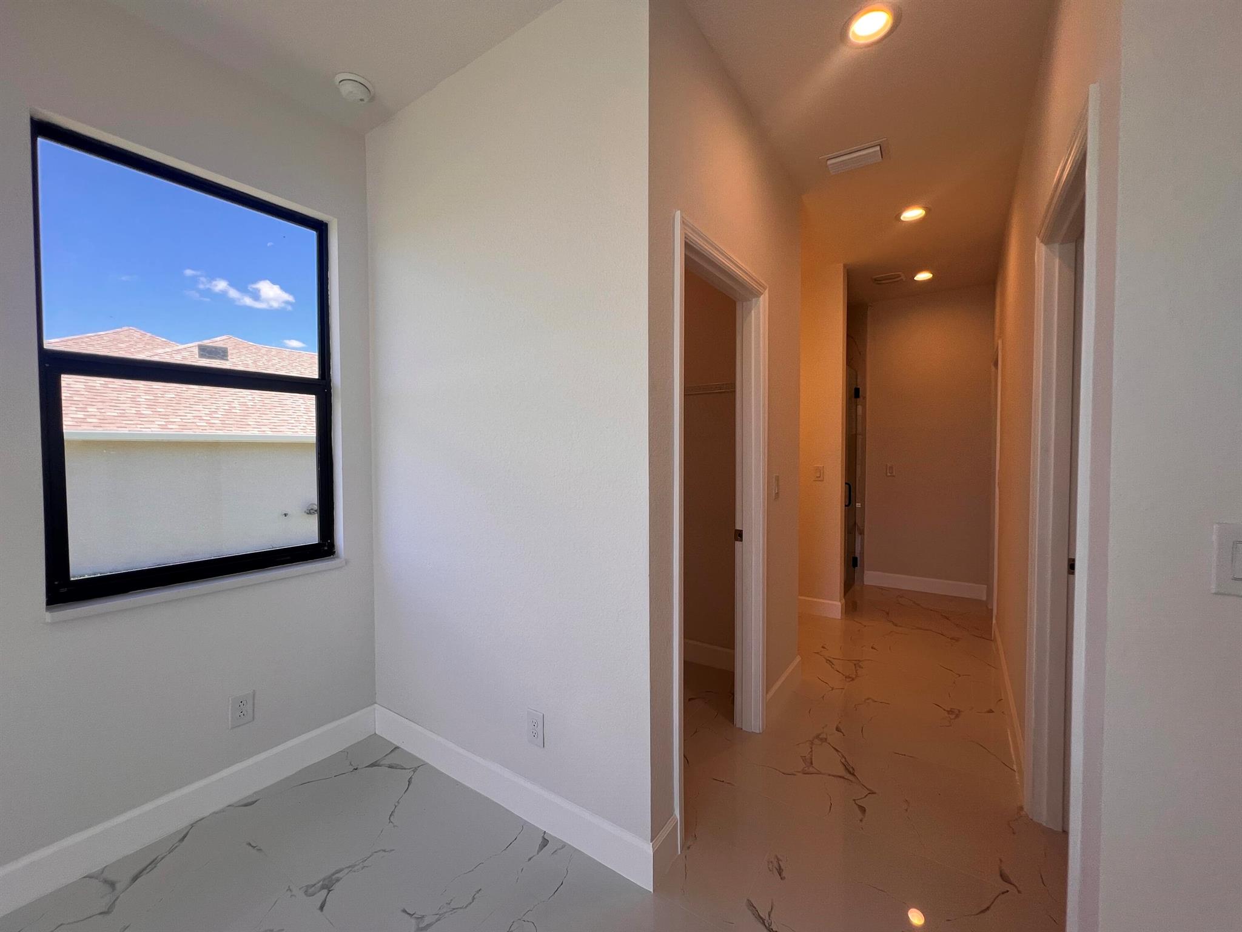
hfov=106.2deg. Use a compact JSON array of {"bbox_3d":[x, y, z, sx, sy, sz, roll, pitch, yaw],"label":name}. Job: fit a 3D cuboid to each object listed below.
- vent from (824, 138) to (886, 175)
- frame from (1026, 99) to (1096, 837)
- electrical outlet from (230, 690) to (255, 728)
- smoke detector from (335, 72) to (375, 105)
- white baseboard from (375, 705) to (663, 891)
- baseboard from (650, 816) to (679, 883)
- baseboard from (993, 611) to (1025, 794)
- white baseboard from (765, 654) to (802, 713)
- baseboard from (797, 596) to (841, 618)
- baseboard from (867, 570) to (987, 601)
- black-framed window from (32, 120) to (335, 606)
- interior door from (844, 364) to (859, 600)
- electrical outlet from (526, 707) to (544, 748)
[{"bbox_3d":[1.179,-1.538,2.354,0.295,0.025,0.190,1,2,33],"label":"vent"},{"bbox_3d":[1.305,0.245,1.324,0.140,2.107,0.854,1,2,35],"label":"frame"},{"bbox_3d":[-1.483,0.954,1.827,0.008,0.118,0.075,1,2,36],"label":"electrical outlet"},{"bbox_3d":[-1.063,-1.498,1.866,0.138,0.038,0.138,0,1,0],"label":"smoke detector"},{"bbox_3d":[-0.531,1.222,1.833,1.498,0.142,0.016,1,2,32],"label":"white baseboard"},{"bbox_3d":[0.141,1.243,1.508,0.016,0.137,0.165,1,2,36],"label":"baseboard"},{"bbox_3d":[2.128,1.211,2.582,0.016,0.134,1.890,1,2,36],"label":"baseboard"},{"bbox_3d":[0.876,1.198,2.521,0.016,0.142,0.626,1,2,35],"label":"white baseboard"},{"bbox_3d":[1.630,1.160,3.870,0.360,0.142,0.016,1,2,35],"label":"baseboard"},{"bbox_3d":[2.938,1.159,4.545,1.000,0.132,0.016,1,2,35],"label":"baseboard"},{"bbox_3d":[-1.607,-0.331,1.831,0.070,1.530,0.850,1,2,36],"label":"black-framed window"},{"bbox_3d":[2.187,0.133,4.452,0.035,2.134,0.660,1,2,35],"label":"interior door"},{"bbox_3d":[-0.310,0.953,1.694,0.076,0.119,0.008,1,2,32],"label":"electrical outlet"}]

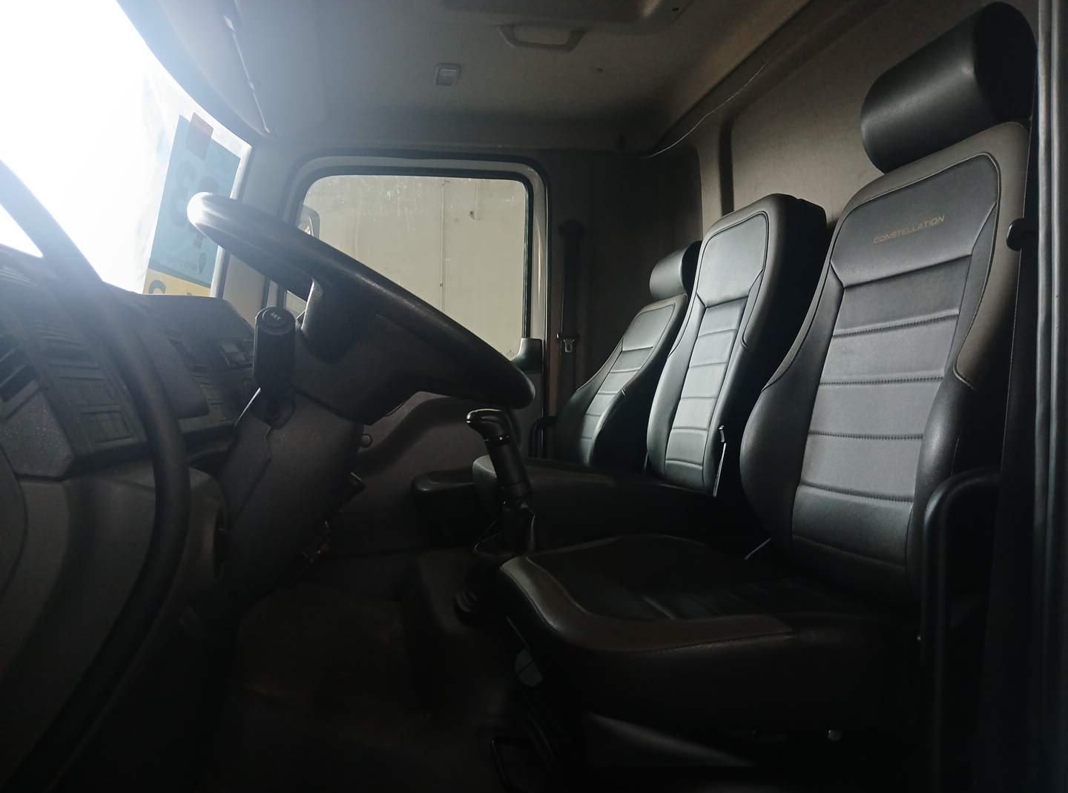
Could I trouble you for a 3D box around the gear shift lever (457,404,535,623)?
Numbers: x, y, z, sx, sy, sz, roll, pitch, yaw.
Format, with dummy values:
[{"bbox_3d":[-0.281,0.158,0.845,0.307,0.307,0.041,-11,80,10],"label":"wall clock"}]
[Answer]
[{"bbox_3d":[-0.061,0.204,1.375,0.135,0.360,0.120,-2,-1,-12],"label":"gear shift lever"}]

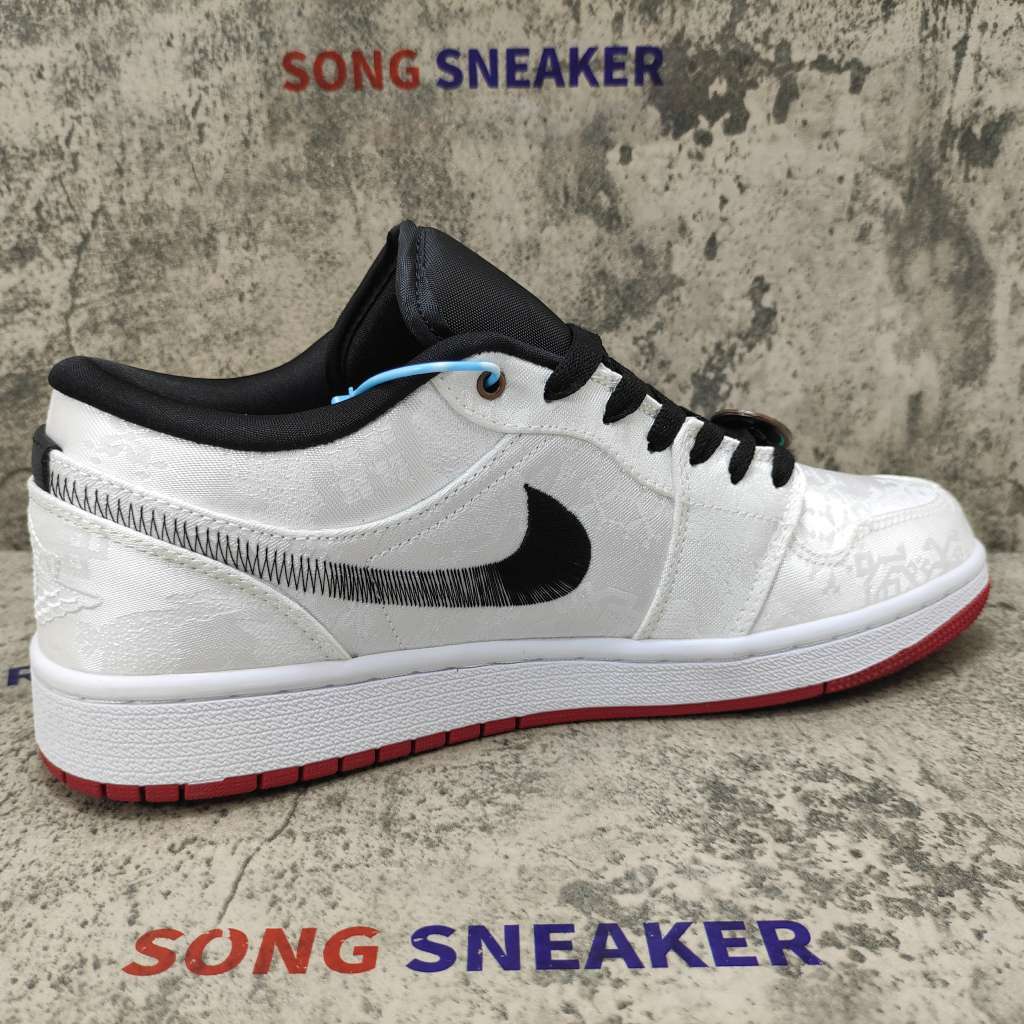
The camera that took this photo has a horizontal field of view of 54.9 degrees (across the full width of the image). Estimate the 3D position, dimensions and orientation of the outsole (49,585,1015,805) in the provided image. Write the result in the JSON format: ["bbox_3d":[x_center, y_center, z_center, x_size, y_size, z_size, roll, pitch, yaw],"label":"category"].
[{"bbox_3d":[0.021,0.031,0.296,0.300,0.023,0.106,-7,18,-20],"label":"outsole"}]

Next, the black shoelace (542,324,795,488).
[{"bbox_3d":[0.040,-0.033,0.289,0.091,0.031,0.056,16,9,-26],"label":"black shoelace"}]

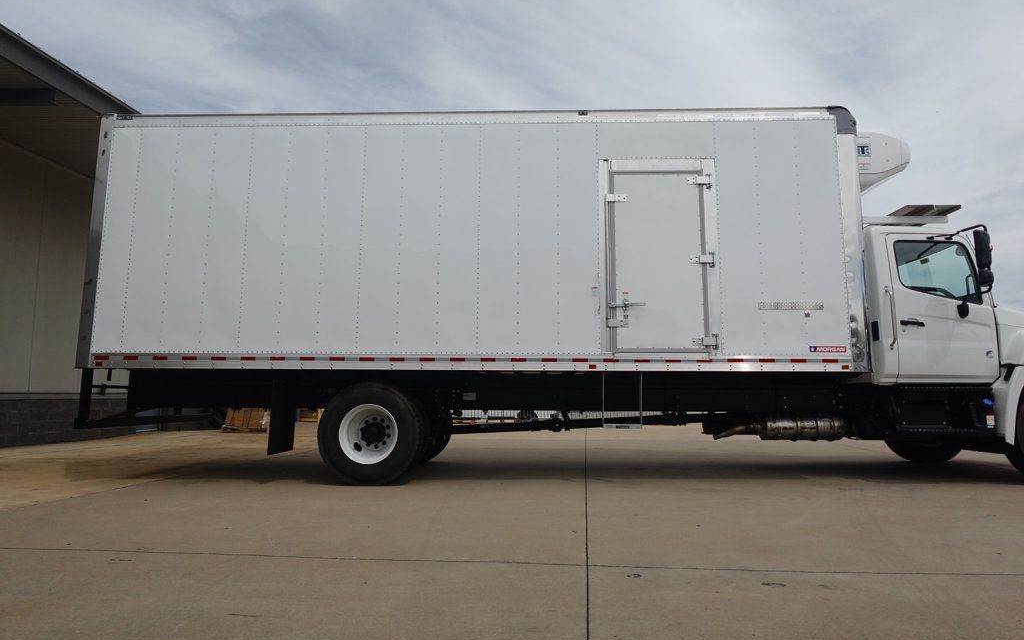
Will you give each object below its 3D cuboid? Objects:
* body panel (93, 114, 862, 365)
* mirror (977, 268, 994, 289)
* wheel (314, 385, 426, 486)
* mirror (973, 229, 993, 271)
[{"bbox_3d":[-0.452,-0.842,5.906,7.750,2.720,0.120,0,-7,2],"label":"body panel"},{"bbox_3d":[4.607,-0.407,5.528,0.120,0.180,0.200,-4,-8,32],"label":"mirror"},{"bbox_3d":[-1.439,1.163,5.838,1.020,1.020,0.290,0,-7,2],"label":"wheel"},{"bbox_3d":[4.599,-0.690,5.562,0.120,0.385,0.200,-4,-8,32],"label":"mirror"}]

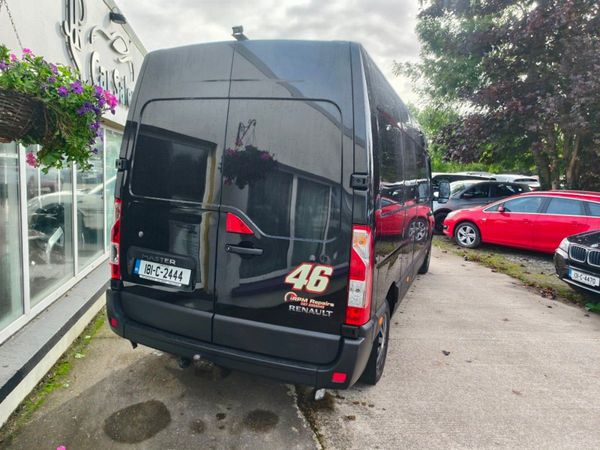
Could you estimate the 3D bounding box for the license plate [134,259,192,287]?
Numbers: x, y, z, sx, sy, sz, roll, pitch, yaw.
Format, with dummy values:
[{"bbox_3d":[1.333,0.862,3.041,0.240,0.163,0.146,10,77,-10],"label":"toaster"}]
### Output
[{"bbox_3d":[-1.028,0.345,2.960,0.520,0.112,0.020,7,0,23],"label":"license plate"}]

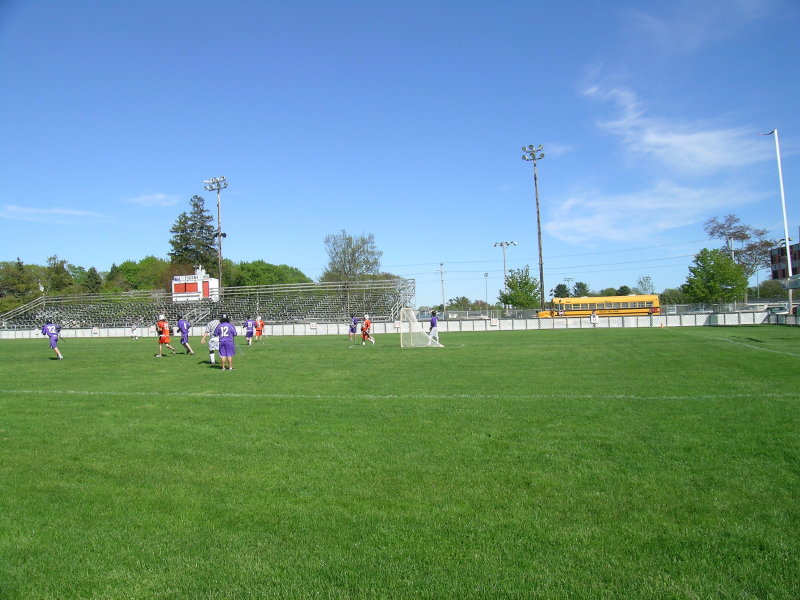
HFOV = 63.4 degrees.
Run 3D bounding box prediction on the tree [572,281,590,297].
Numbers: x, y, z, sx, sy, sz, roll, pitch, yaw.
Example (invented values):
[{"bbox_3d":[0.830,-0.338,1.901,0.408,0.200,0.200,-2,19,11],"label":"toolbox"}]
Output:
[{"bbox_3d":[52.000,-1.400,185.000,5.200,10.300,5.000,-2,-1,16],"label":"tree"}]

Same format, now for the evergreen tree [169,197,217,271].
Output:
[{"bbox_3d":[-33.000,-5.600,105.000,8.600,22.500,8.200,-2,-1,-17],"label":"evergreen tree"}]

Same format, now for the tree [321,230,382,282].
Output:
[{"bbox_3d":[-7.300,-3.100,98.000,9.400,14.700,8.800,-2,-1,-4],"label":"tree"}]

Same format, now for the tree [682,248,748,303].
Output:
[{"bbox_3d":[37.900,-1.800,77.500,7.900,8.500,7.500,-3,-1,26],"label":"tree"}]

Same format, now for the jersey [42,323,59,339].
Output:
[{"bbox_3d":[-15.350,1.330,28.500,0.720,0.660,0.450,-1,-2,-30],"label":"jersey"}]

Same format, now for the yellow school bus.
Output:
[{"bbox_3d":[18.000,1.200,59.500,10.900,3.100,2.500,-2,-1,2],"label":"yellow school bus"}]

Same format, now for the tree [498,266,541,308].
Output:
[{"bbox_3d":[14.100,-0.400,76.000,5.000,7.100,4.800,-2,-1,11],"label":"tree"}]

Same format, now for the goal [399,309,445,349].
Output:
[{"bbox_3d":[1.280,1.350,32.000,2.050,1.860,1.880,-2,-1,17],"label":"goal"}]

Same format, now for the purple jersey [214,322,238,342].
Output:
[{"bbox_3d":[-5.510,1.030,20.500,0.700,0.660,0.420,-2,-1,0],"label":"purple jersey"}]

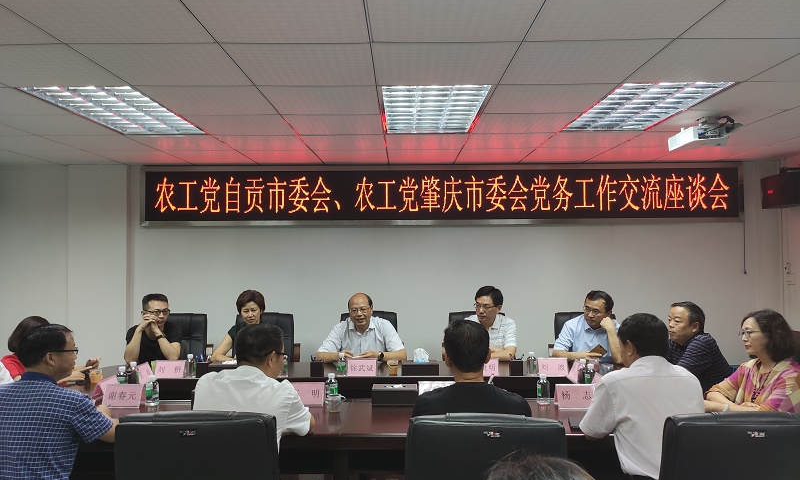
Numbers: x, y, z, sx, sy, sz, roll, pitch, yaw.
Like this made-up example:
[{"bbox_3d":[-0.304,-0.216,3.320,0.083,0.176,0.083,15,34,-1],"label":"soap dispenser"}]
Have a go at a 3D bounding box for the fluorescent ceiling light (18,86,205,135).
[{"bbox_3d":[-1.609,-0.768,3.572,0.590,0.070,1.190,0,-1,0],"label":"fluorescent ceiling light"}]

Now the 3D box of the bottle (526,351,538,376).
[{"bbox_3d":[0.905,0.845,4.111,0.065,0.160,0.065,0,-1,0],"label":"bottle"}]

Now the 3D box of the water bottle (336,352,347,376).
[{"bbox_3d":[-0.392,0.847,4.063,0.062,0.158,0.062,0,-1,0],"label":"water bottle"}]

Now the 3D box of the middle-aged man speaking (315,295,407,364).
[{"bbox_3d":[-0.275,1.023,4.477,0.650,1.256,0.750,0,-1,4],"label":"middle-aged man speaking"}]

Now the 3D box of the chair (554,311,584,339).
[{"bbox_3d":[1.542,1.142,4.769,0.620,1.080,0.660,0,-1,0],"label":"chair"}]

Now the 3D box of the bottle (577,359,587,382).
[{"bbox_3d":[1.149,0.831,3.768,0.062,0.158,0.062,0,-1,0],"label":"bottle"}]

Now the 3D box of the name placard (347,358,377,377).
[{"bbox_3d":[-0.255,0.876,4.155,0.200,0.114,0.085,0,-1,0],"label":"name placard"}]

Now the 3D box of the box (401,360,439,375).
[{"bbox_3d":[0.137,0.835,3.919,0.240,0.078,0.135,0,-1,0],"label":"box"}]

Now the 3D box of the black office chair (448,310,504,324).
[{"bbox_3d":[0.666,1.153,4.841,0.620,1.080,0.660,0,-1,0],"label":"black office chair"}]

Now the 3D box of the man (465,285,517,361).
[{"bbox_3d":[0.670,1.017,4.605,0.480,1.310,0.700,-1,-1,7],"label":"man"}]

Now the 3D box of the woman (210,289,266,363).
[{"bbox_3d":[-1.122,1.042,4.501,0.500,1.300,0.740,0,-1,0],"label":"woman"}]

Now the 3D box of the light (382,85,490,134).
[{"bbox_3d":[0.191,-0.782,3.562,0.580,0.080,1.180,0,-1,0],"label":"light"}]

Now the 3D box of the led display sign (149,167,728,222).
[{"bbox_3d":[0.386,-0.406,5.460,5.480,0.540,0.100,0,-1,0],"label":"led display sign"}]

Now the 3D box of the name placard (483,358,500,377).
[{"bbox_3d":[0.574,0.870,4.127,0.200,0.114,0.085,0,-1,0],"label":"name placard"}]

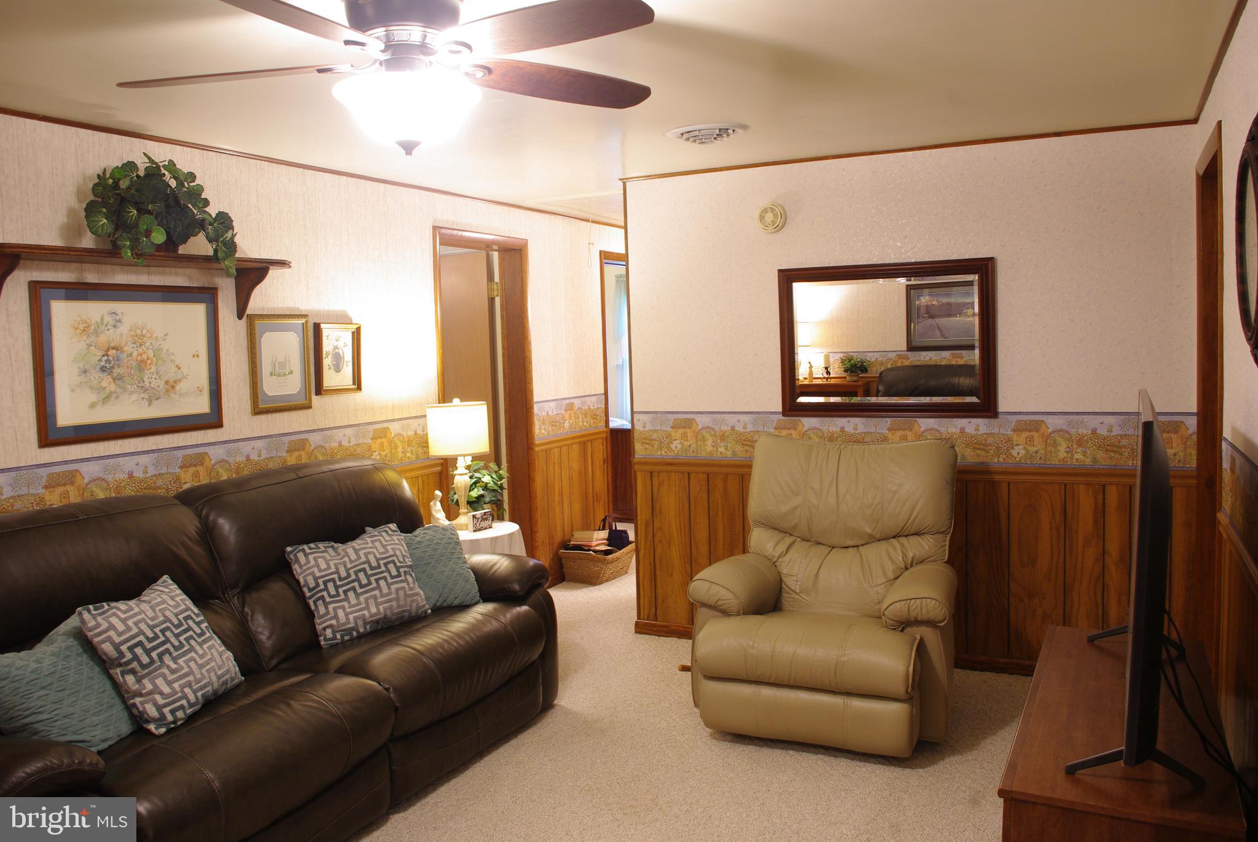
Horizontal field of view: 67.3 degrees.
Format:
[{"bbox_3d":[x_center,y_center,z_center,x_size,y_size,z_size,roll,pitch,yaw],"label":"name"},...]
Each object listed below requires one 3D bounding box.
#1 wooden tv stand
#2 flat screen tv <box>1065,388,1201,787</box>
[{"bbox_3d":[1.312,0.997,2.518,0.452,0.510,1.285,0,5,28],"label":"wooden tv stand"},{"bbox_3d":[1.318,0.345,2.462,0.260,0.797,1.240,0,5,28],"label":"flat screen tv"}]

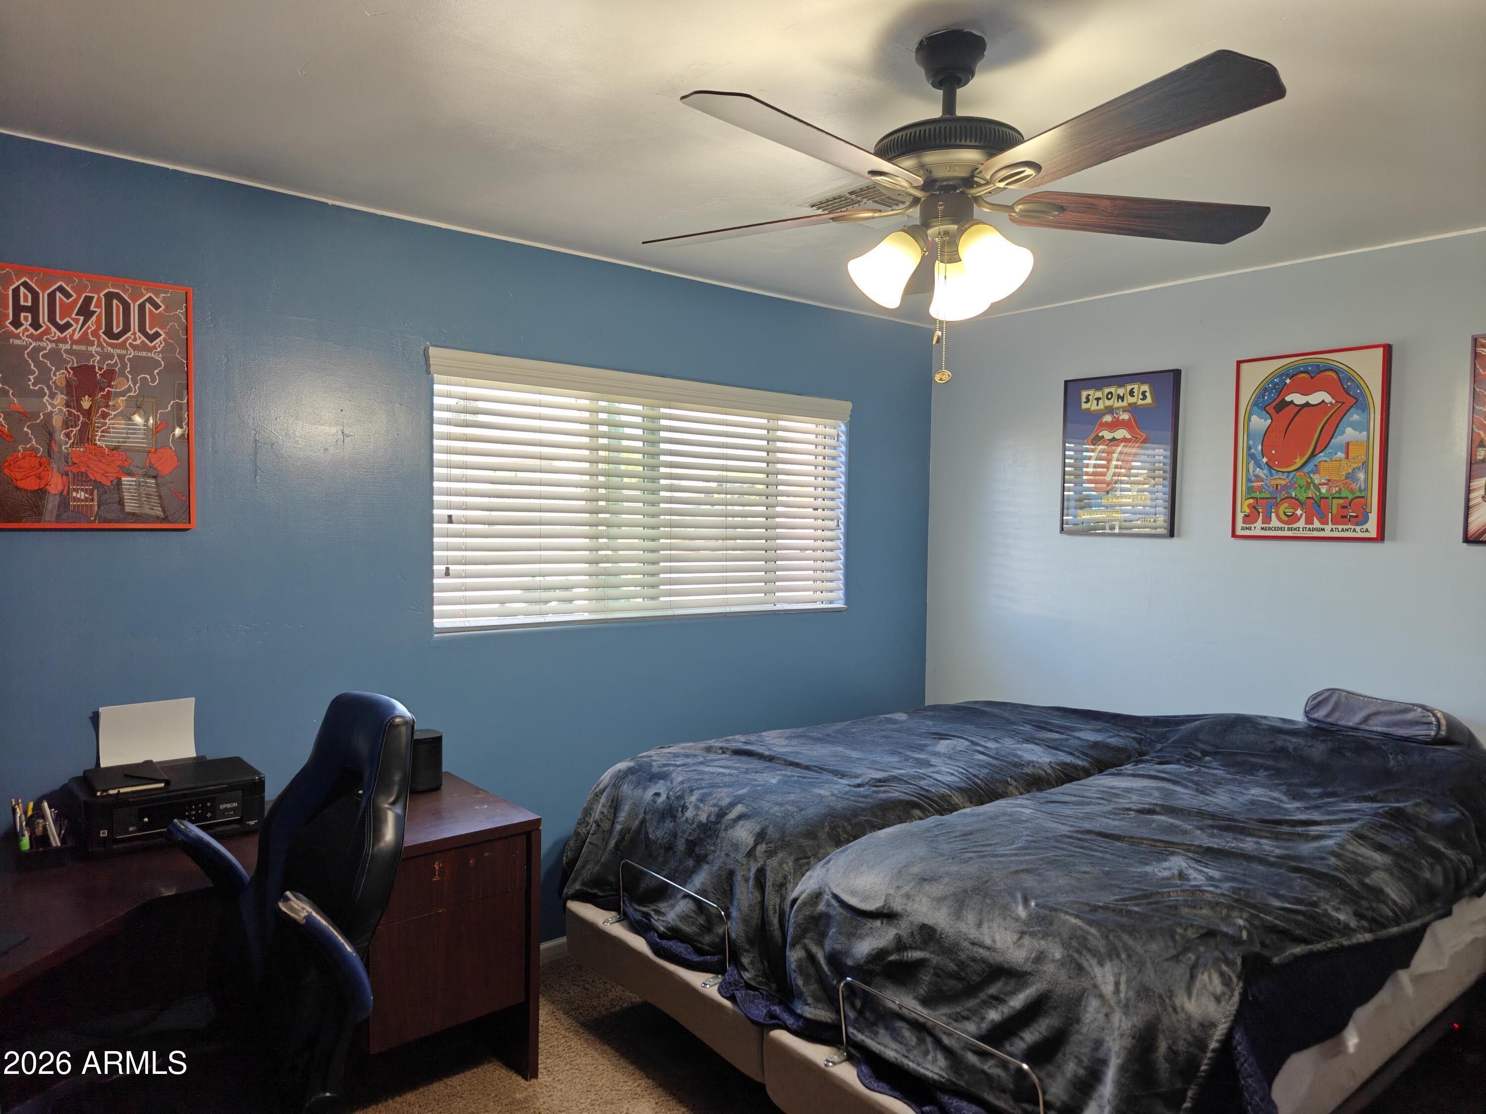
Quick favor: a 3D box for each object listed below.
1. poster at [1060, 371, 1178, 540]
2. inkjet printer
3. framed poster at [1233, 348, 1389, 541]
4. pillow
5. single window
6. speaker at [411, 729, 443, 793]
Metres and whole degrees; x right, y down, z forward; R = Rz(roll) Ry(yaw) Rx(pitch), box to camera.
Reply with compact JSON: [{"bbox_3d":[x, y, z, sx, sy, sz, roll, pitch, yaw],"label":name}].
[{"bbox_3d":[1.463,-0.394,3.853,0.030,0.623,0.462,-1,3,-40],"label":"poster"},{"bbox_3d":[-1.448,0.624,2.493,0.386,0.140,0.275,-1,3,-40],"label":"inkjet printer"},{"bbox_3d":[1.903,-0.369,3.328,0.030,0.625,0.468,-1,3,-40],"label":"framed poster"},{"bbox_3d":[1.886,0.443,2.873,0.330,0.120,0.380,-1,3,-40],"label":"pillow"},{"bbox_3d":[-0.276,-0.211,3.634,1.844,0.873,0.075,-1,3,-40],"label":"single window"},{"bbox_3d":[-0.968,0.606,2.919,0.120,0.161,0.120,-1,3,-40],"label":"speaker"}]

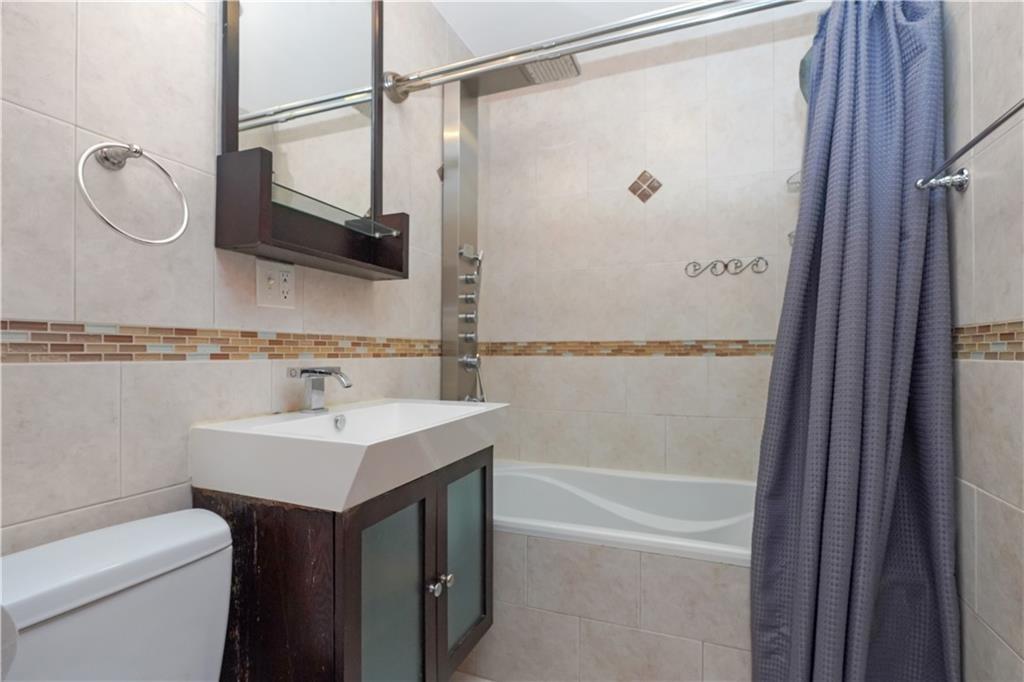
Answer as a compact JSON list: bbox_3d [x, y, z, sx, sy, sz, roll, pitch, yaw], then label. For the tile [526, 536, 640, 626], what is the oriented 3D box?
[{"bbox_3d":[0.211,0.718,1.378,0.339,0.224,0.012,0,-1,20],"label":"tile"}]

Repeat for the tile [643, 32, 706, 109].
[{"bbox_3d":[0.720,-1.173,2.012,0.252,0.276,0.012,0,-1,20],"label":"tile"}]

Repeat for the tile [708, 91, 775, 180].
[{"bbox_3d":[0.960,-0.863,1.916,0.252,0.339,0.012,0,-1,20],"label":"tile"}]

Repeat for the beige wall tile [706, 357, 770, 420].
[{"bbox_3d":[0.980,0.189,1.853,0.332,0.250,0.010,0,-2,20],"label":"beige wall tile"}]

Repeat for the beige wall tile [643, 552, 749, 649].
[{"bbox_3d":[0.534,0.715,1.260,0.339,0.224,0.012,0,-1,20],"label":"beige wall tile"}]

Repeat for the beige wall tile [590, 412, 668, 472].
[{"bbox_3d":[0.518,0.451,2.047,0.339,0.249,0.012,0,-1,20],"label":"beige wall tile"}]

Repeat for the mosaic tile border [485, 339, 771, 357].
[{"bbox_3d":[0.524,0.035,2.055,1.508,0.068,0.012,0,-1,20],"label":"mosaic tile border"}]

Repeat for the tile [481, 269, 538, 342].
[{"bbox_3d":[-0.006,-0.166,2.227,0.276,0.340,0.010,0,-2,20],"label":"tile"}]

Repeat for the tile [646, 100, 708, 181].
[{"bbox_3d":[0.720,-0.861,2.004,0.252,0.339,0.012,0,-1,20],"label":"tile"}]

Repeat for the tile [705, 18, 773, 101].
[{"bbox_3d":[0.960,-1.175,1.924,0.252,0.276,0.012,0,-1,20],"label":"tile"}]

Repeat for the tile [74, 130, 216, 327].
[{"bbox_3d":[-0.722,-0.199,0.913,0.012,0.339,0.252,0,-1,20],"label":"tile"}]

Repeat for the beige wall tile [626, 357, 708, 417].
[{"bbox_3d":[0.666,0.192,1.970,0.332,0.250,0.010,0,-2,20],"label":"beige wall tile"}]

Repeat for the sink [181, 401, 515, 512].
[{"bbox_3d":[-0.348,0.254,1.196,0.469,0.123,0.671,0,-2,20],"label":"sink"}]

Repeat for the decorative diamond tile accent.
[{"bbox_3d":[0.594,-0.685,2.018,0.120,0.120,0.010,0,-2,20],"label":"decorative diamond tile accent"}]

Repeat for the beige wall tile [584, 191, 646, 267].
[{"bbox_3d":[0.473,-0.512,2.058,0.248,0.340,0.010,0,-2,20],"label":"beige wall tile"}]

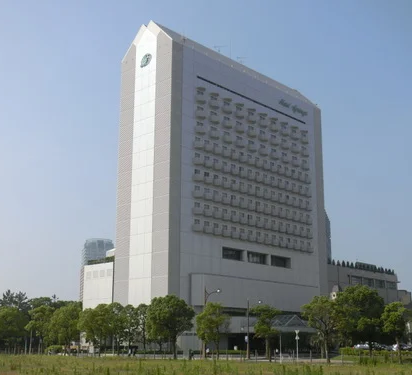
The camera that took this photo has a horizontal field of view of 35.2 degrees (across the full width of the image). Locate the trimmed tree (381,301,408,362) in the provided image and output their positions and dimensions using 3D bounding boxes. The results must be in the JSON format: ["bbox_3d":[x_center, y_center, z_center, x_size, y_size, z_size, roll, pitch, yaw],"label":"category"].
[{"bbox_3d":[17.813,13.564,60.510,2.755,5.641,2.755,-4,-14,16],"label":"trimmed tree"}]

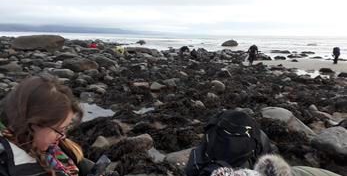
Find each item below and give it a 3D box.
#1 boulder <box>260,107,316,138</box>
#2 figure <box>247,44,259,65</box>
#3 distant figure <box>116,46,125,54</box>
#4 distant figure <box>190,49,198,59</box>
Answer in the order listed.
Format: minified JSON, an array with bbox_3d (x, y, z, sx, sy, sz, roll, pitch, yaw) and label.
[{"bbox_3d":[1.827,0.556,4.300,0.860,0.390,0.520,5,12,23],"label":"boulder"},{"bbox_3d":[6.154,-2.553,21.000,0.680,1.580,0.500,0,11,-3],"label":"figure"},{"bbox_3d":[-5.288,-3.722,27.000,0.700,0.900,0.600,7,13,29],"label":"distant figure"},{"bbox_3d":[1.959,-3.160,25.000,0.580,0.900,0.650,4,12,17],"label":"distant figure"}]

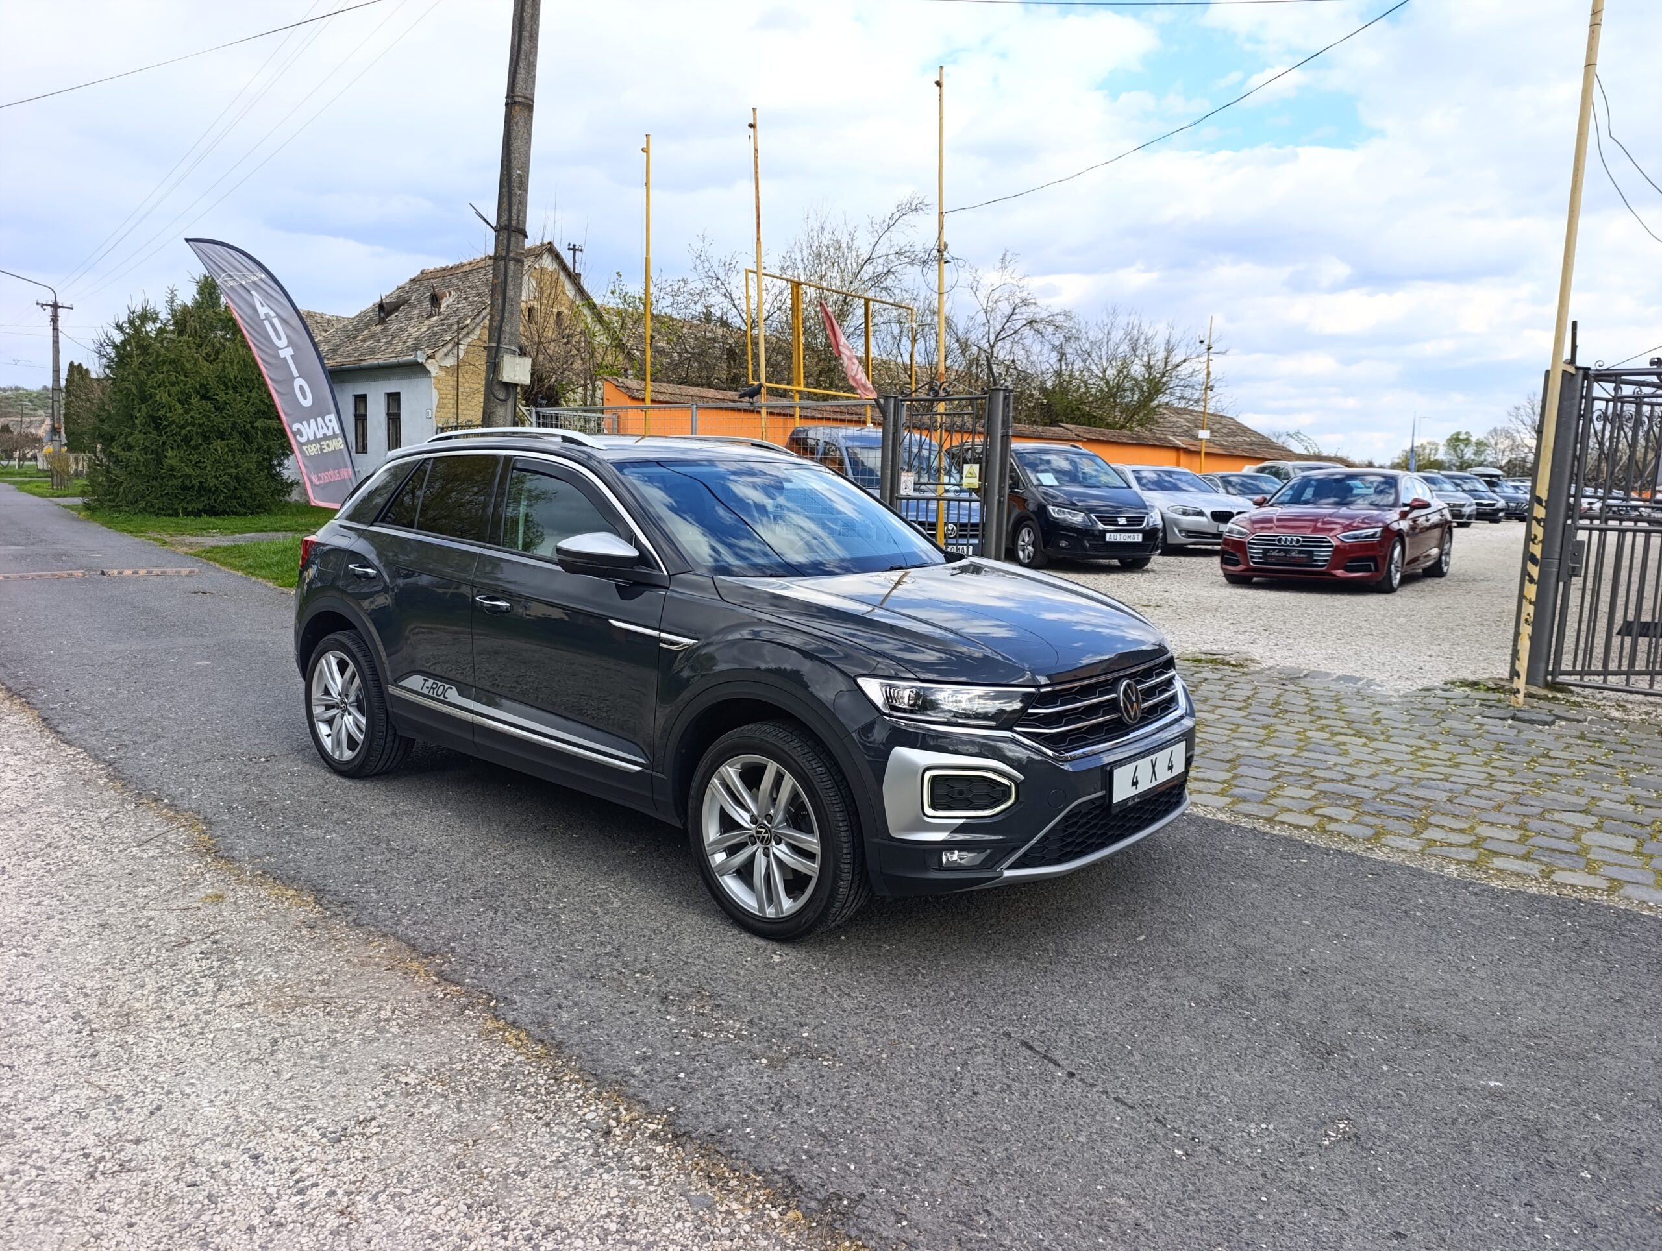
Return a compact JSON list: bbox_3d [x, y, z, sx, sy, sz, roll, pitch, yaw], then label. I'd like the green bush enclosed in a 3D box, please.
[{"bbox_3d":[-17.159,-6.261,29.919,4.900,6.070,4.800,-3,9,-30],"label":"green bush"}]

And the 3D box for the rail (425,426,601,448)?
[{"bbox_3d":[-1.327,-0.769,4.482,1.380,0.100,0.090,8,10,39],"label":"rail"}]

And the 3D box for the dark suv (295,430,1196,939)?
[{"bbox_3d":[-0.624,-0.034,4.725,4.230,1.570,1.880,8,10,39],"label":"dark suv"}]

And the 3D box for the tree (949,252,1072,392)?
[{"bbox_3d":[4.444,-6.054,28.465,3.400,6.730,3.300,1,8,0],"label":"tree"}]

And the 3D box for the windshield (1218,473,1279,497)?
[{"bbox_3d":[9.168,-2.991,23.700,1.400,0.430,0.760,0,8,-12],"label":"windshield"}]

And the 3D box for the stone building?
[{"bbox_3d":[-11.768,-7.498,33.857,10.600,7.470,6.800,9,11,43],"label":"stone building"}]

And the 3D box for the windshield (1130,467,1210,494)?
[{"bbox_3d":[6.117,-2.556,19.700,1.450,0.440,0.780,0,8,-12],"label":"windshield"}]

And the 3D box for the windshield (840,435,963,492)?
[{"bbox_3d":[0.968,-2.028,14.100,1.480,0.620,0.720,-1,8,-14],"label":"windshield"}]

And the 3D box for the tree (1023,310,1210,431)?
[{"bbox_3d":[8.512,-6.375,33.426,5.400,6.180,5.000,1,8,0],"label":"tree"}]

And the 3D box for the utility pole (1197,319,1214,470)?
[{"bbox_3d":[8.811,-4.780,26.344,0.300,4.990,0.250,1,8,0],"label":"utility pole"}]

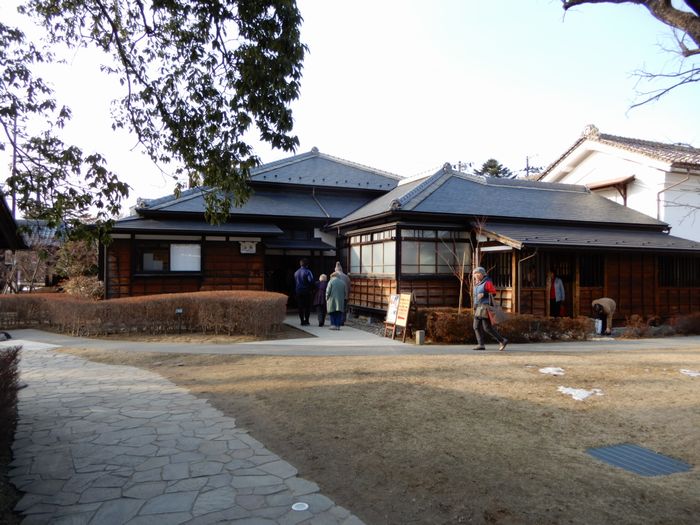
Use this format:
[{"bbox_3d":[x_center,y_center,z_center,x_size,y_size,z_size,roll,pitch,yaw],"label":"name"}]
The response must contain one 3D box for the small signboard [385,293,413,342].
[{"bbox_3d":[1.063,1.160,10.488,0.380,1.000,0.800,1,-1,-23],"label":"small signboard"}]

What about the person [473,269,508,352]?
[{"bbox_3d":[2.635,0.873,9.133,0.620,1.550,0.460,1,-1,-13],"label":"person"}]

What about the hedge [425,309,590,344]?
[{"bbox_3d":[3.382,1.363,10.625,3.750,0.630,0.900,1,-1,-10],"label":"hedge"}]

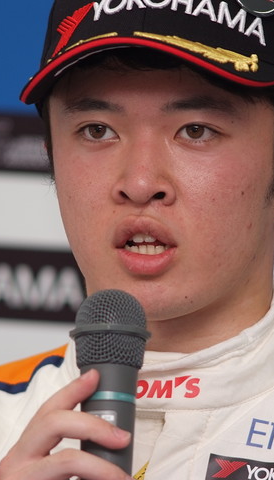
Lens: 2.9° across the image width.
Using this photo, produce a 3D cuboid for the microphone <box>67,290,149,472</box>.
[{"bbox_3d":[-0.019,0.148,3.285,0.050,0.240,0.050,2,10,0],"label":"microphone"}]

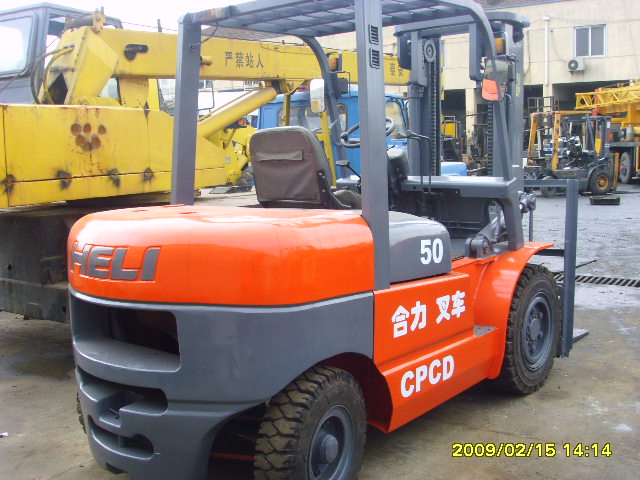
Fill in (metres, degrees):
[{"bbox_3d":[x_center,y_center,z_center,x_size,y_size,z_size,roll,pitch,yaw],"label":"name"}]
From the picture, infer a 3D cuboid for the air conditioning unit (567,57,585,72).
[{"bbox_3d":[11.437,-7.799,32.102,0.760,0.560,0.280,8,12,42],"label":"air conditioning unit"}]

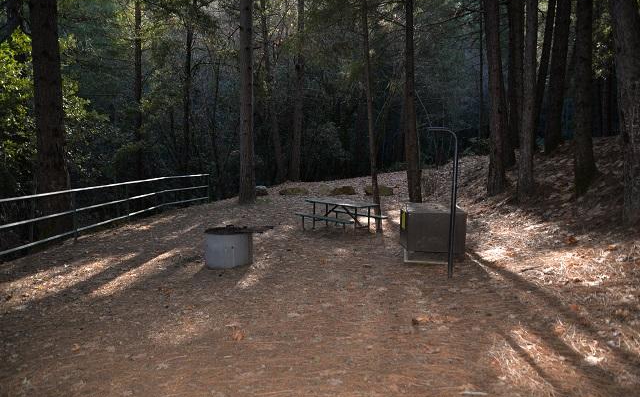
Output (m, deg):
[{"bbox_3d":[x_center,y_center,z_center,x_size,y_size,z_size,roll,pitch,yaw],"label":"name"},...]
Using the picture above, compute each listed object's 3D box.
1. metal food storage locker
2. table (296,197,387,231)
[{"bbox_3d":[2.152,0.630,8.146,1.020,0.890,1.270,1,6,10],"label":"metal food storage locker"},{"bbox_3d":[0.537,0.473,10.874,1.500,0.760,1.840,-5,8,-42],"label":"table"}]

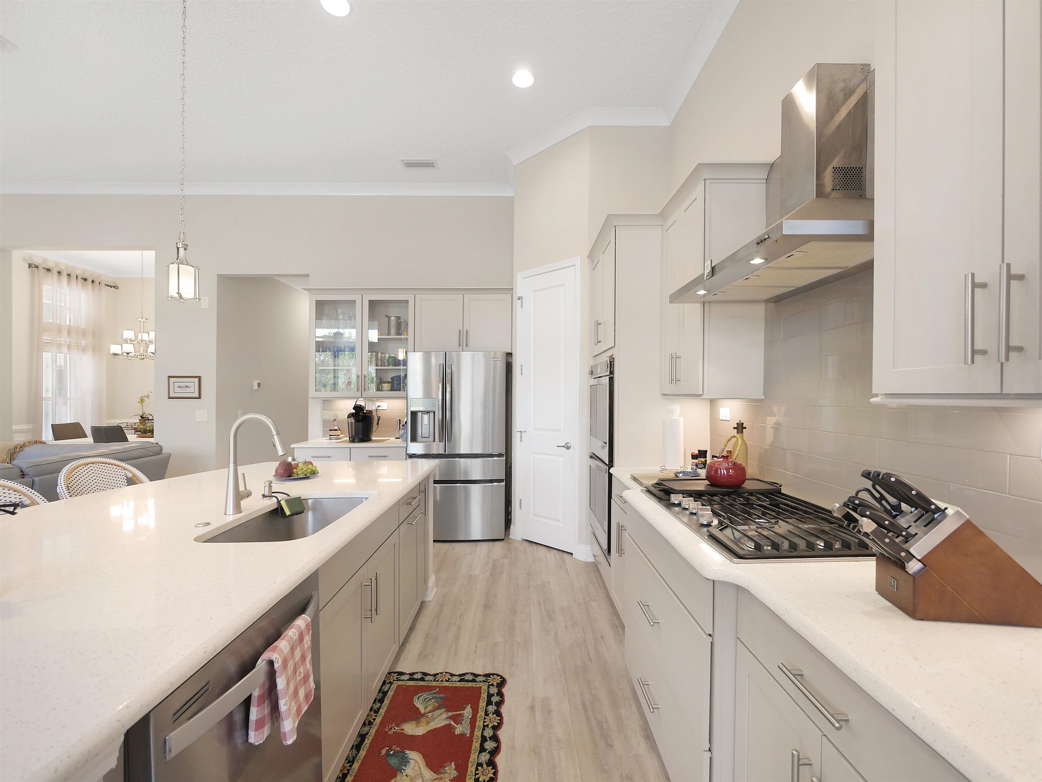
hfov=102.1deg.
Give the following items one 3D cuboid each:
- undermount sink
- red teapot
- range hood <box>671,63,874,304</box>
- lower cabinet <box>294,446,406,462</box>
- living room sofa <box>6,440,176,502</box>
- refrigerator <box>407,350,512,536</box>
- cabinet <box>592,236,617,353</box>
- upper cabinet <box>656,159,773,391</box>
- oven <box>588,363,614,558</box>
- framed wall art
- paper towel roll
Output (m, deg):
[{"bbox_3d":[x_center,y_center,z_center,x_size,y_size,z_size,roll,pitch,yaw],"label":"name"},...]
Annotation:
[{"bbox_3d":[-0.902,0.627,1.720,0.425,0.240,0.720,0,0,0],"label":"undermount sink"},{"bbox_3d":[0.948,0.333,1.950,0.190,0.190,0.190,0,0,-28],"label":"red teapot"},{"bbox_3d":[0.988,-0.809,1.663,0.472,0.730,0.914,0,0,0],"label":"range hood"},{"bbox_3d":[-1.625,0.979,4.320,1.080,0.900,0.640,0,0,0],"label":"lower cabinet"},{"bbox_3d":[-3.980,0.981,3.025,0.960,0.880,2.350,0,0,0],"label":"living room sofa"},{"bbox_3d":[-0.602,0.534,4.250,0.908,1.780,0.760,0,0,0],"label":"refrigerator"},{"bbox_3d":[0.910,-0.677,3.155,0.620,0.783,0.830,0,0,0],"label":"cabinet"},{"bbox_3d":[1.052,-0.536,2.410,0.344,1.145,0.660,0,0,0],"label":"upper cabinet"},{"bbox_3d":[0.860,0.434,3.155,0.620,1.305,0.750,0,0,0],"label":"oven"},{"bbox_3d":[-3.714,-0.041,4.652,0.375,0.265,0.025,0,0,0],"label":"framed wall art"},{"bbox_3d":[0.921,0.313,2.555,0.130,0.308,0.130,0,0,0],"label":"paper towel roll"}]

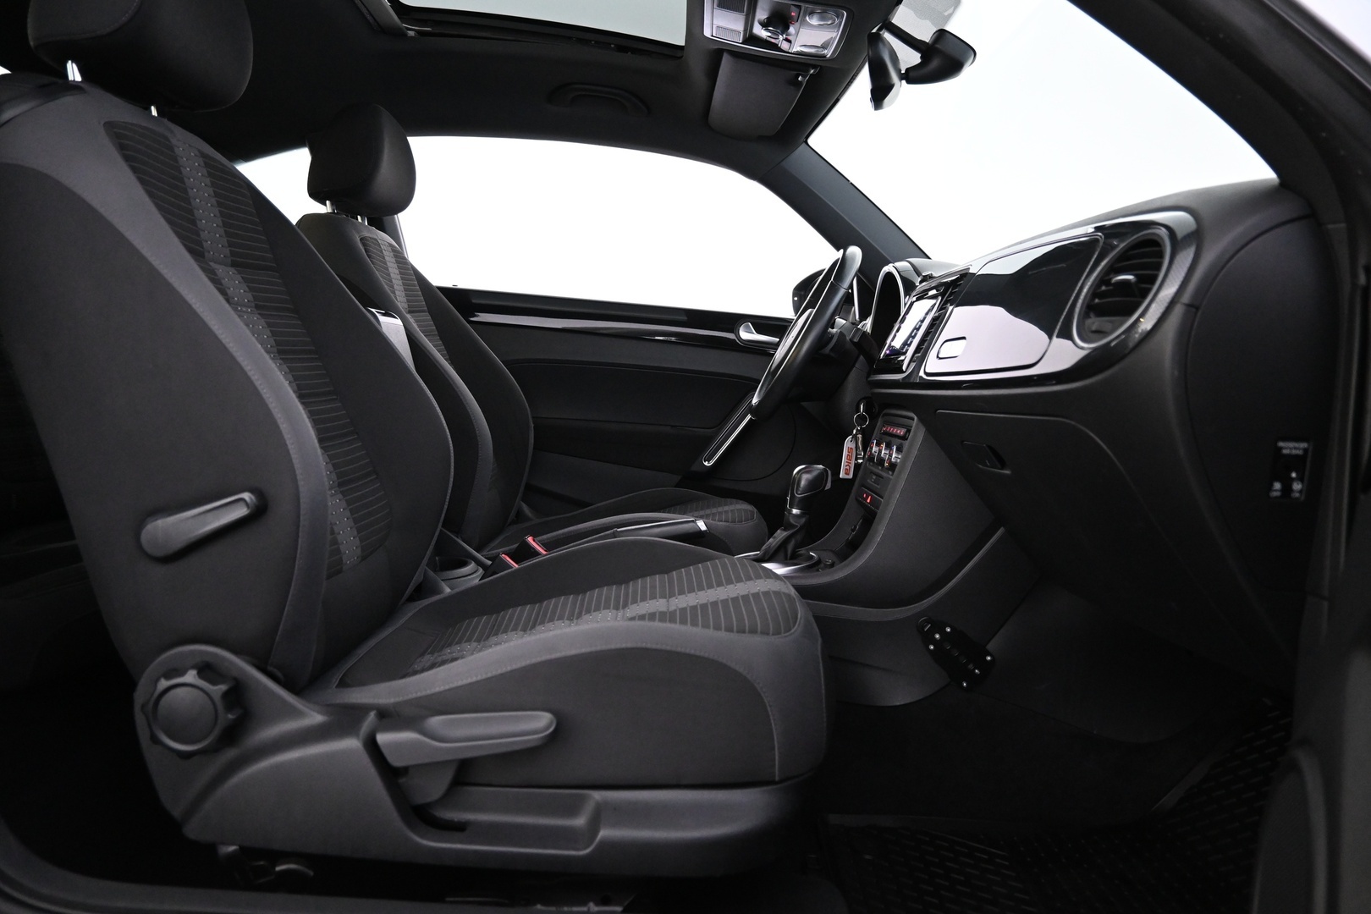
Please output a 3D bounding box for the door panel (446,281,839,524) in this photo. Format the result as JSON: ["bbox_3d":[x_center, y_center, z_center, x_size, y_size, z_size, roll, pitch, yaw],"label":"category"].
[{"bbox_3d":[-0.083,-0.075,2.051,1.020,0.540,0.110,4,4,0],"label":"door panel"}]

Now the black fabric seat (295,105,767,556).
[{"bbox_3d":[-0.267,-0.160,1.715,0.850,0.940,0.530,4,4,0],"label":"black fabric seat"}]

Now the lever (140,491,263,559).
[{"bbox_3d":[-0.411,0.057,0.777,0.101,0.033,0.025,-21,4,2],"label":"lever"}]

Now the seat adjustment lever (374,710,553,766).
[{"bbox_3d":[-0.185,0.238,0.769,0.146,0.041,0.034,-6,4,1],"label":"seat adjustment lever"}]

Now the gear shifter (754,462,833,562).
[{"bbox_3d":[0.160,0.088,1.384,0.117,0.158,0.075,4,4,0],"label":"gear shifter"}]

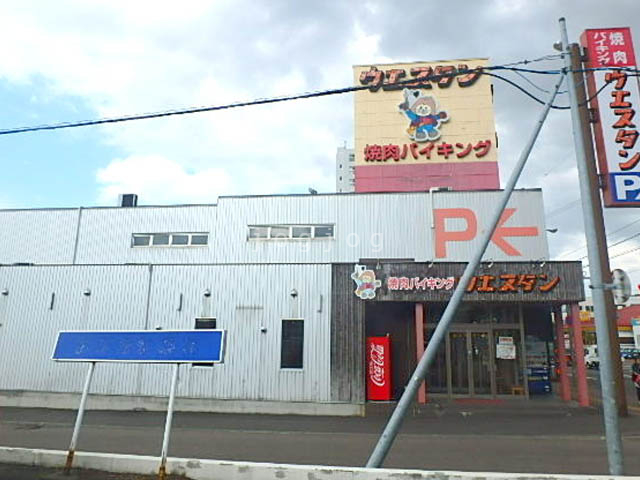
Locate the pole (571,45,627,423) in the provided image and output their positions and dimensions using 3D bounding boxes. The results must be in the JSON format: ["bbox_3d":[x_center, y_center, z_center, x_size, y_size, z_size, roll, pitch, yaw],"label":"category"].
[{"bbox_3d":[7.923,-0.814,12.200,0.270,10.940,0.270,0,-12,6],"label":"pole"}]

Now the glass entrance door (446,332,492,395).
[{"bbox_3d":[4.878,4.051,13.944,1.420,2.050,0.100,-1,-12,6],"label":"glass entrance door"}]

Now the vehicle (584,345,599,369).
[{"bbox_3d":[19.472,7.966,29.000,3.400,1.750,1.500,-1,-12,6],"label":"vehicle"}]

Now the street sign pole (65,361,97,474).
[{"bbox_3d":[-3.576,2.562,6.406,0.070,1.580,0.070,0,-24,6],"label":"street sign pole"}]

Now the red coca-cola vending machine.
[{"bbox_3d":[1.849,4.002,13.378,0.750,1.830,1.000,-1,-12,6],"label":"red coca-cola vending machine"}]

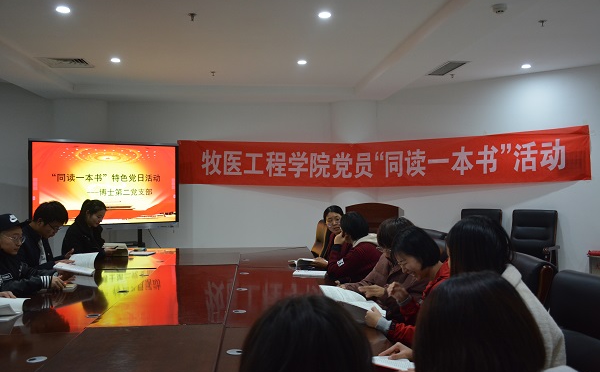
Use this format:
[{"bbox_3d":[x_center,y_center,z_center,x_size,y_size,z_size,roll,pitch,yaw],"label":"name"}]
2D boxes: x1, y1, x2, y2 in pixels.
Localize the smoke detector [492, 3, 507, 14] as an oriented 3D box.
[{"bbox_3d":[1.488,-1.322,4.220,0.110,0.052,0.110,0,-1,0],"label":"smoke detector"}]

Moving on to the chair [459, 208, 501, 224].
[{"bbox_3d":[2.170,0.820,7.000,0.620,1.060,0.660,-1,-1,36],"label":"chair"}]

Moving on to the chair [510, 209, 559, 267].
[{"bbox_3d":[2.550,0.813,6.450,0.620,1.060,0.660,-1,-1,43],"label":"chair"}]

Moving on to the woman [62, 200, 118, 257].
[{"bbox_3d":[-1.680,0.734,4.900,0.700,1.230,0.480,0,-1,15],"label":"woman"}]

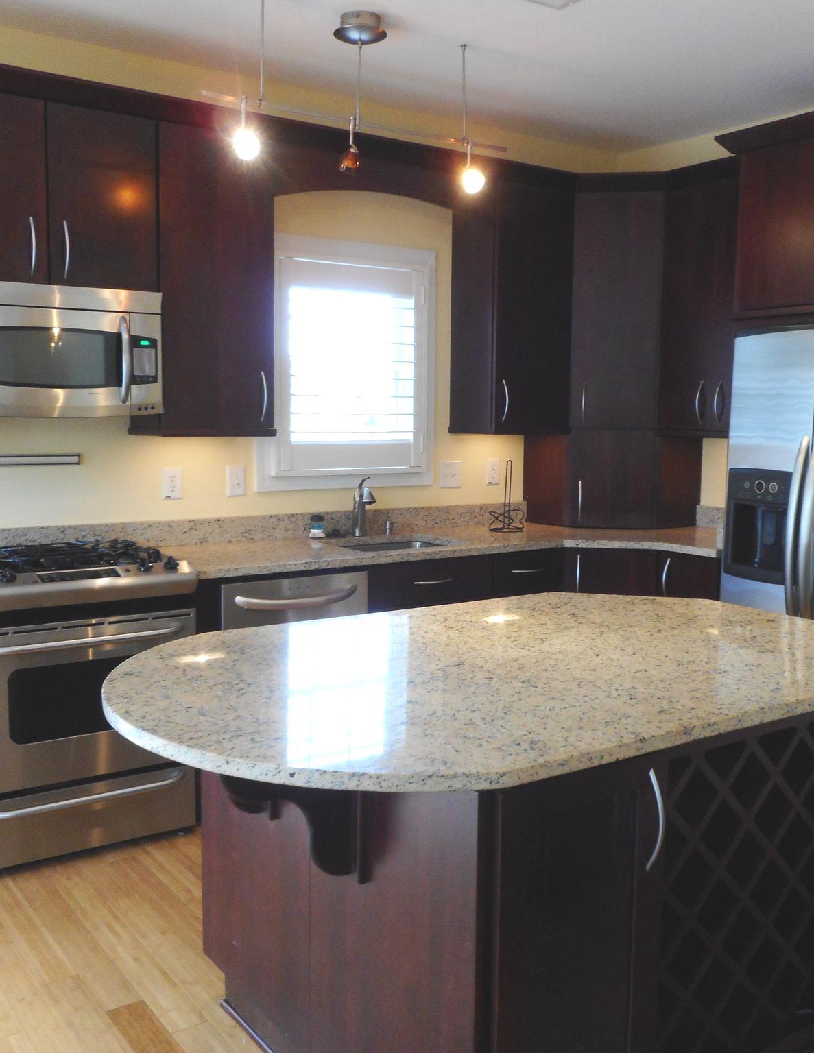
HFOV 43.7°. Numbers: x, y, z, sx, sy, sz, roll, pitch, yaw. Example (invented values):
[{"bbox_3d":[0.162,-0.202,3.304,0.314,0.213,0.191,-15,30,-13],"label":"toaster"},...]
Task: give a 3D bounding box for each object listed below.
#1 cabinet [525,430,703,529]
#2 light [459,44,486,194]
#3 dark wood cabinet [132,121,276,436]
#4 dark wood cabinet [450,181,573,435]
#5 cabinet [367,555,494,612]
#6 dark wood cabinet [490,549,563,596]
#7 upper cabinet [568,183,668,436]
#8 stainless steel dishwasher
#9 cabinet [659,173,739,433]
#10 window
[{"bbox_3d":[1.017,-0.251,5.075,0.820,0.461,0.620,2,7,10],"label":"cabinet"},{"bbox_3d":[0.240,-1.478,3.700,0.099,0.511,0.089,-4,8,-33],"label":"light"},{"bbox_3d":[-0.777,-0.893,3.830,0.446,1.089,0.332,-4,8,-33],"label":"dark wood cabinet"},{"bbox_3d":[0.482,-0.972,4.665,0.444,1.089,0.332,-4,8,-33],"label":"dark wood cabinet"},{"bbox_3d":[-0.069,0.531,4.310,0.607,0.879,0.614,-4,8,-33],"label":"cabinet"},{"bbox_3d":[0.341,0.505,4.582,0.378,0.879,0.614,-4,8,-33],"label":"dark wood cabinet"},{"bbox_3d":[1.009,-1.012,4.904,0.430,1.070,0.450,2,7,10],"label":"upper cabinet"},{"bbox_3d":[-0.564,0.573,3.958,0.596,0.840,0.625,-4,8,-34],"label":"stainless steel dishwasher"},{"bbox_3d":[1.455,-0.934,4.446,0.332,1.089,0.593,-4,8,-33],"label":"cabinet"},{"bbox_3d":[-0.253,-0.696,4.426,0.913,1.060,0.080,-4,8,-34],"label":"window"}]

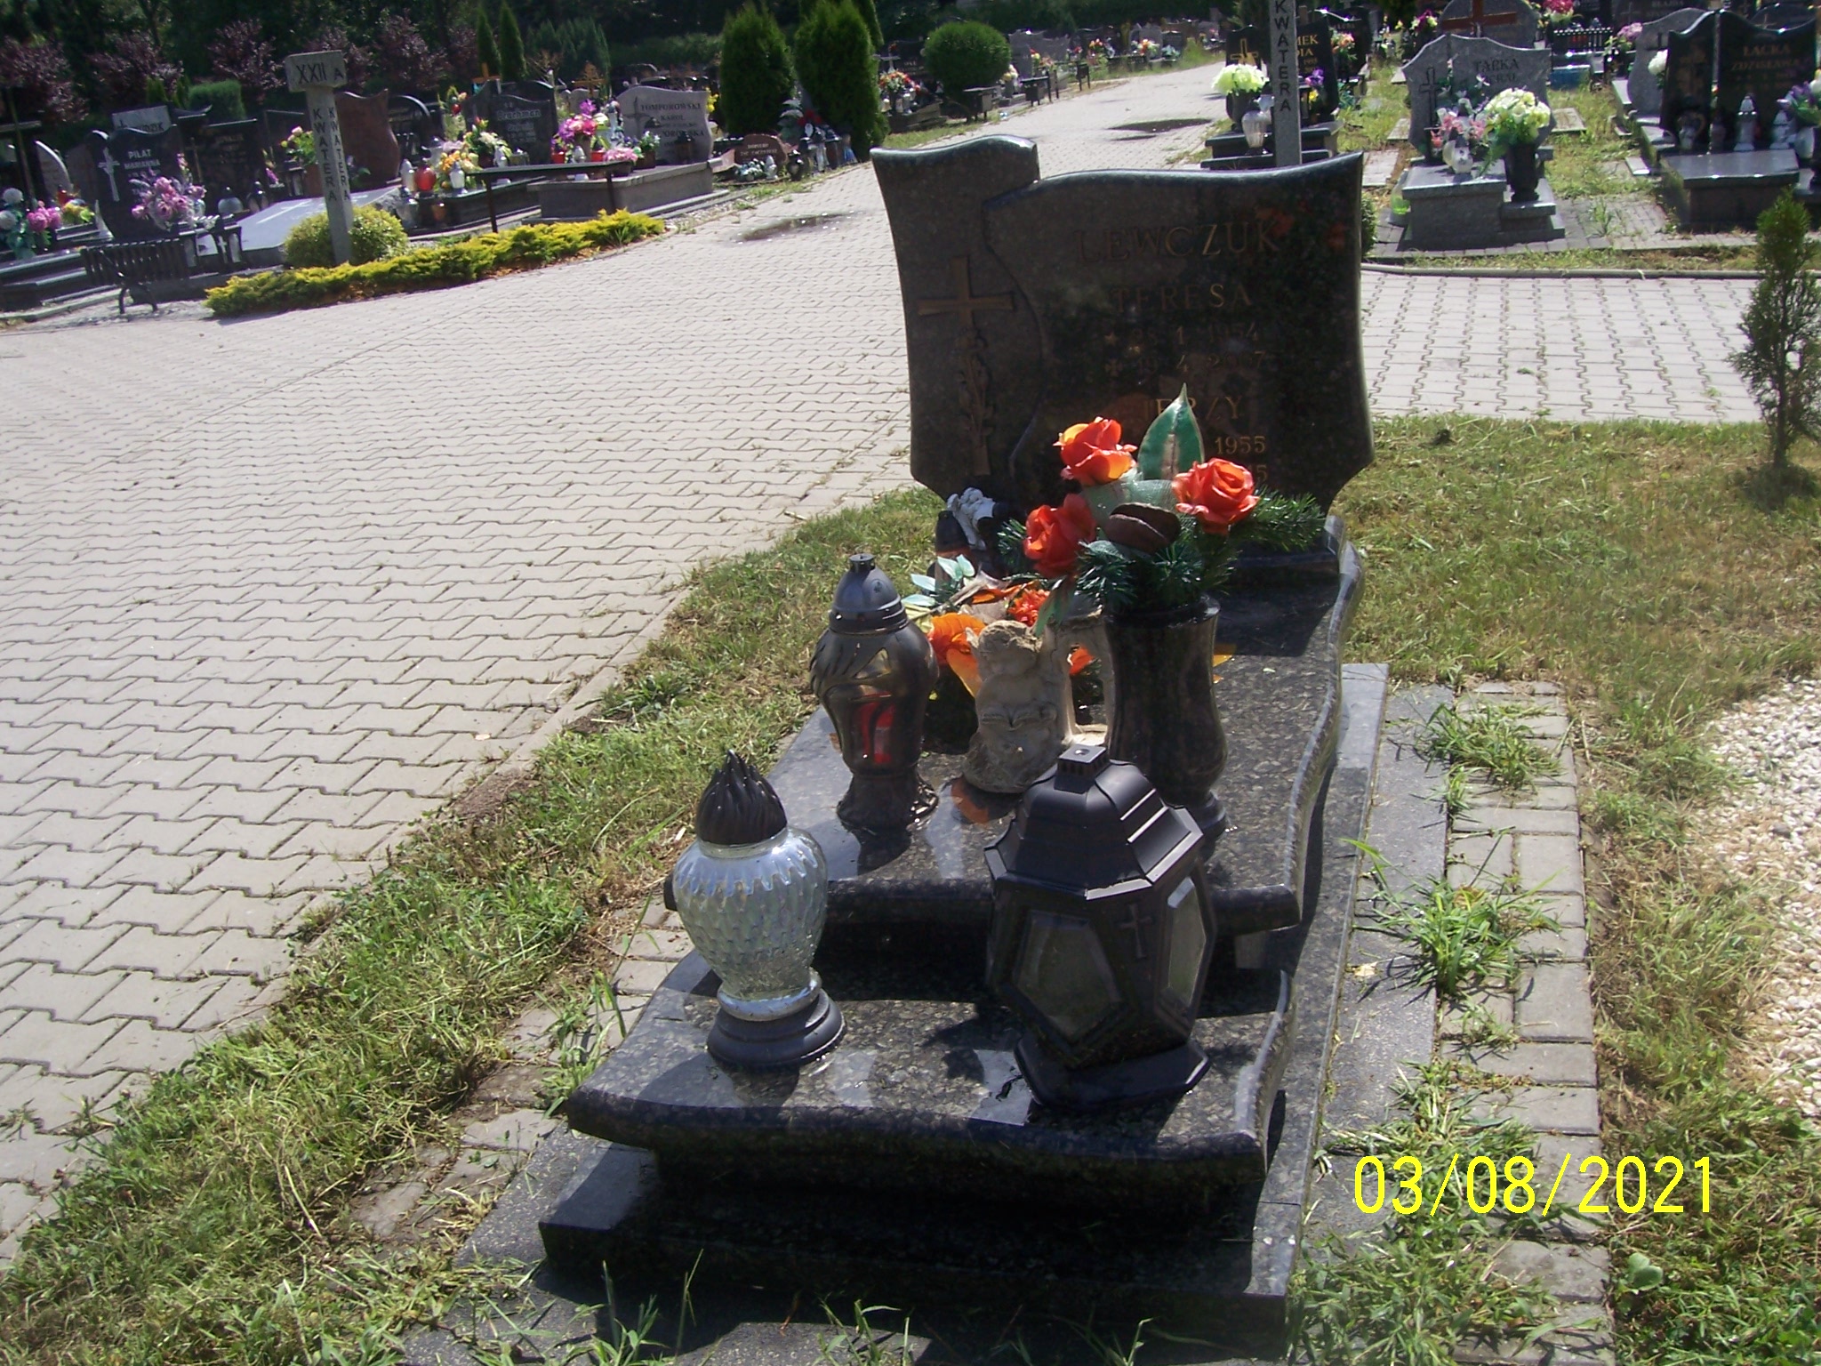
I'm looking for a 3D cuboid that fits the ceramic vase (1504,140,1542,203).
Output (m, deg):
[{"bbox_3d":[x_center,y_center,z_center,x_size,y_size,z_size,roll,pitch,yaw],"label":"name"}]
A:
[{"bbox_3d":[3.181,-2.659,9.300,0.185,0.310,0.185,3,23,23],"label":"ceramic vase"}]

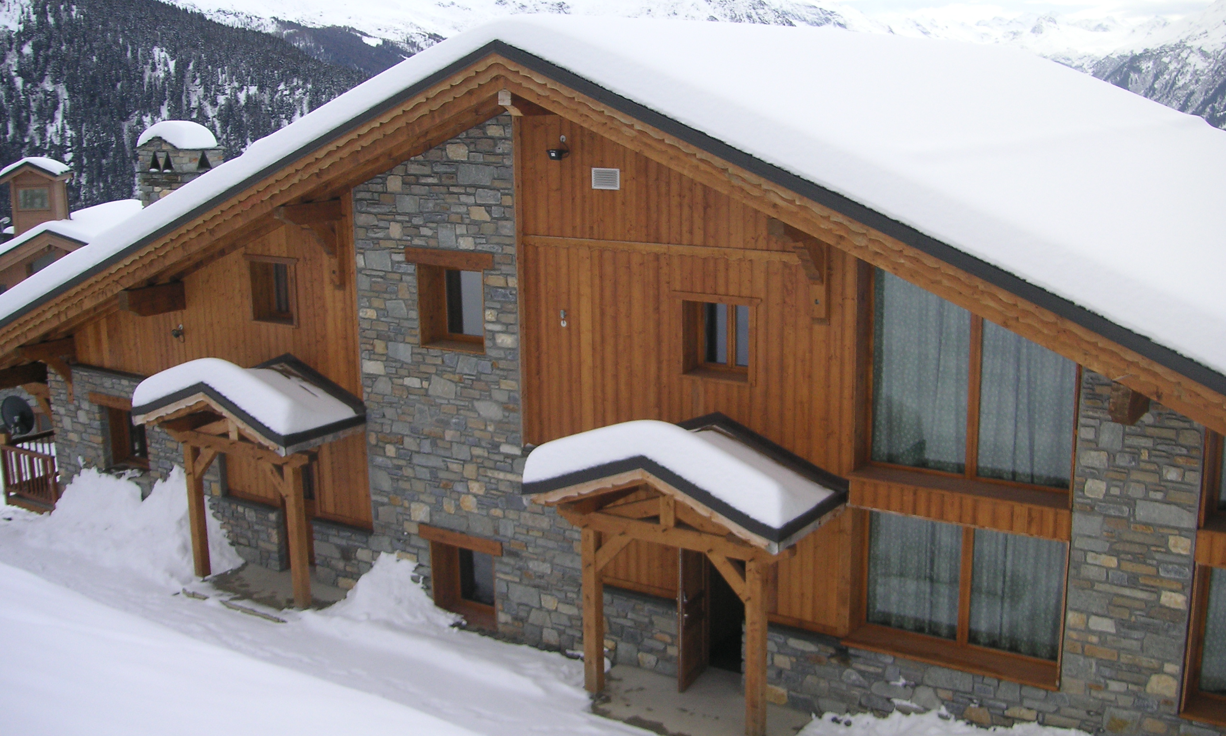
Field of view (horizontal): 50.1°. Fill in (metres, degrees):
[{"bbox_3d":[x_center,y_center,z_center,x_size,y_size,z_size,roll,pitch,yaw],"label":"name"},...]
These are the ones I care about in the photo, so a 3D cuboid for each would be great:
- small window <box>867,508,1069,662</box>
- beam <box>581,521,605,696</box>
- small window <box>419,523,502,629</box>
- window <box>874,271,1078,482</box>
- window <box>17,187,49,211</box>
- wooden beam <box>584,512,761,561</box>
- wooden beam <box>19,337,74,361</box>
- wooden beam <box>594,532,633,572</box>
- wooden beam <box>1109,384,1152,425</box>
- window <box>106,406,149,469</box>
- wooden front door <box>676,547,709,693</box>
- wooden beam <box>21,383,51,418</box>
[{"bbox_3d":[4.170,2.546,15.472,2.449,1.566,0.152,7,15,31],"label":"small window"},{"bbox_3d":[-0.244,3.061,16.706,0.186,2.263,0.214,7,15,31],"label":"beam"},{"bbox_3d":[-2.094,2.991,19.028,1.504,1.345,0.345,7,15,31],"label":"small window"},{"bbox_3d":[4.111,0.109,14.879,2.449,2.443,0.152,7,15,31],"label":"window"},{"bbox_3d":[-16.374,-4.760,37.000,0.892,0.649,0.120,-1,13,0],"label":"window"},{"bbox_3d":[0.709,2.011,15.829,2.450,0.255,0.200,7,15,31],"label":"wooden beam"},{"bbox_3d":[-9.705,-0.249,22.338,0.207,0.386,1.035,7,15,31],"label":"wooden beam"},{"bbox_3d":[0.002,2.240,16.345,0.806,0.195,0.152,-46,-14,32],"label":"wooden beam"},{"bbox_3d":[5.134,0.251,12.963,0.207,0.442,0.897,7,15,31],"label":"wooden beam"},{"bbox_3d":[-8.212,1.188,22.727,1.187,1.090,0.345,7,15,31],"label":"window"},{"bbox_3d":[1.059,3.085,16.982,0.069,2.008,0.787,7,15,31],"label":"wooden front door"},{"bbox_3d":[-11.028,0.634,25.207,0.172,0.759,0.759,7,15,31],"label":"wooden beam"}]

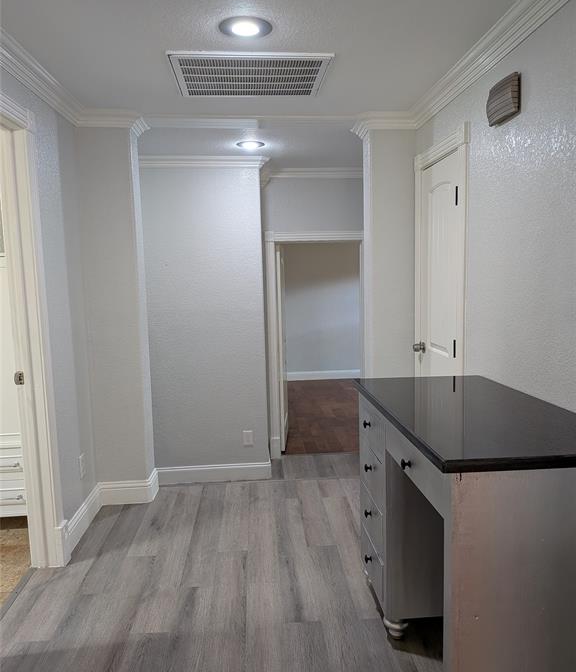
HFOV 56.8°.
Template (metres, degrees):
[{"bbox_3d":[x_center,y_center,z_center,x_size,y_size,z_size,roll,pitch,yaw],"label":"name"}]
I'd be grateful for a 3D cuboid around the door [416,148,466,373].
[{"bbox_3d":[0.886,0.042,3.096,0.040,2.034,0.650,-2,6,-4],"label":"door"}]

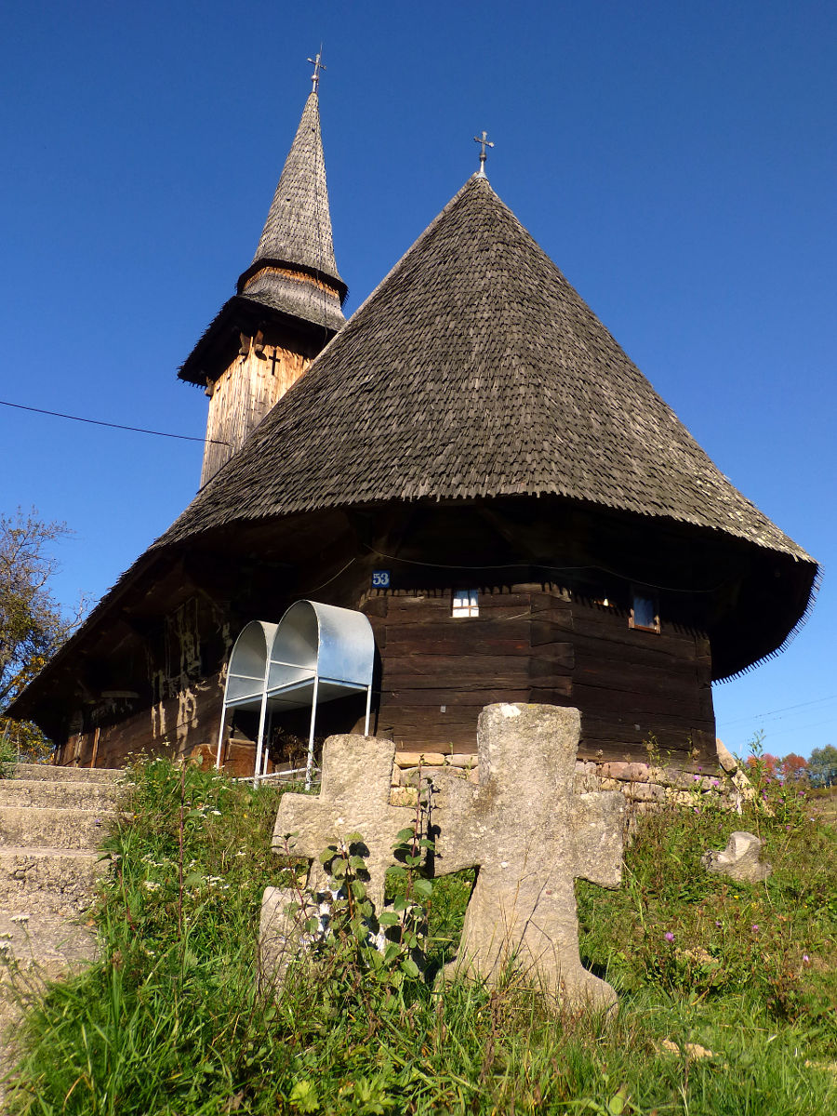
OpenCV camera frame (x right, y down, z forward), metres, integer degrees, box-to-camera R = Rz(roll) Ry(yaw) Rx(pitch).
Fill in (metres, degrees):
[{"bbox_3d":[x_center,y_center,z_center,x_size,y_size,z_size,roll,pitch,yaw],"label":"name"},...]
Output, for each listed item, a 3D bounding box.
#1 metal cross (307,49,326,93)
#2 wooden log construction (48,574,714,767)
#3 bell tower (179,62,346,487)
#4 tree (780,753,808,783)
[{"bbox_3d":[-2.633,-12.532,24.888,0.580,1.570,0.100,12,-21,-26],"label":"metal cross"},{"bbox_3d":[-1.407,3.029,15.938,4.920,2.100,15.000,12,-21,-26],"label":"wooden log construction"},{"bbox_3d":[-2.838,-7.271,23.085,3.900,11.700,3.900,12,-21,-26],"label":"bell tower"},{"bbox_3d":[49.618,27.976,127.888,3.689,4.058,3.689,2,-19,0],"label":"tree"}]

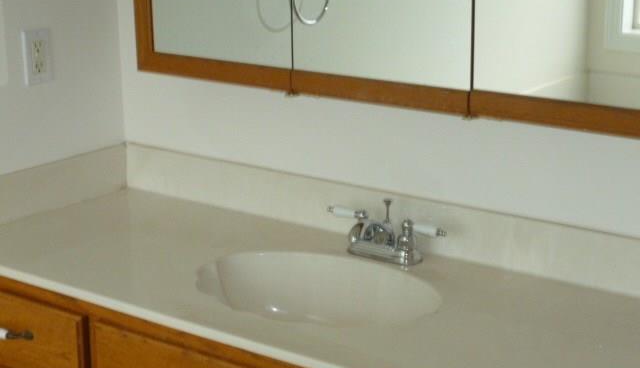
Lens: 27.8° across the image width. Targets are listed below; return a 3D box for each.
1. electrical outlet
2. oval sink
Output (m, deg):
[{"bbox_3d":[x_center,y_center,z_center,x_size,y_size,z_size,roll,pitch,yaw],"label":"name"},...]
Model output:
[{"bbox_3d":[-0.590,-0.264,2.689,0.008,0.116,0.072,11,19,36],"label":"electrical outlet"},{"bbox_3d":[-0.014,0.247,2.299,0.485,0.141,0.340,11,19,36],"label":"oval sink"}]

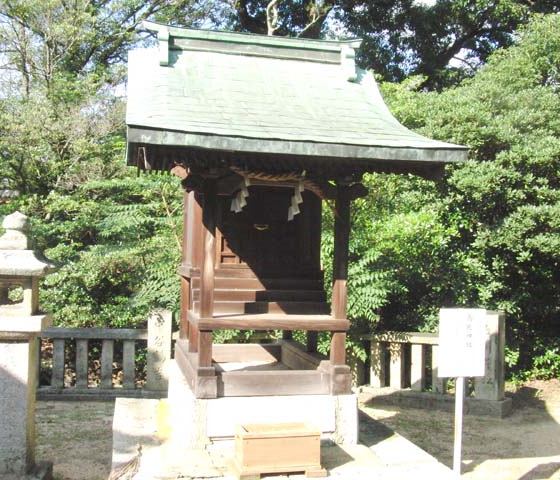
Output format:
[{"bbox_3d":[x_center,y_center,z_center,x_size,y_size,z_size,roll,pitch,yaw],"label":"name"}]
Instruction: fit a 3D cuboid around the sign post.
[{"bbox_3d":[1.388,1.162,5.230,0.354,1.258,0.072,2,-2,-13],"label":"sign post"}]

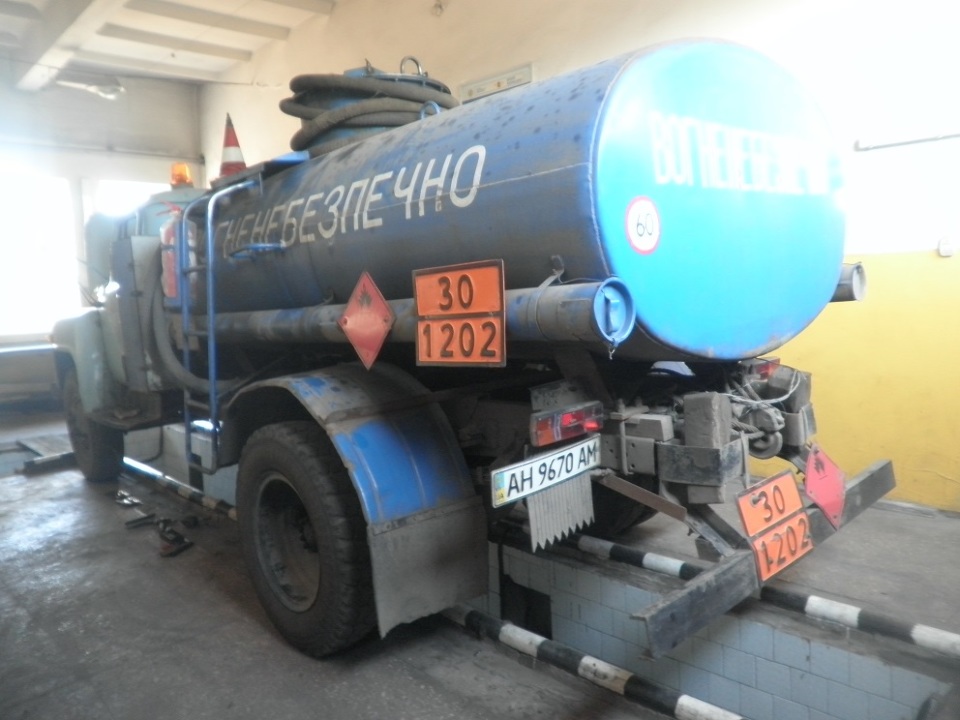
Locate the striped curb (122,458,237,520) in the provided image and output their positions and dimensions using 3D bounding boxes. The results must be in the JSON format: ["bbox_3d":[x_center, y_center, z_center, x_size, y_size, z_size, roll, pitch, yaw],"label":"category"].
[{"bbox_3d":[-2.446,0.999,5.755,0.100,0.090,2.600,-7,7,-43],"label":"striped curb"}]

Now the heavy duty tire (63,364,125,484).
[{"bbox_3d":[-3.146,0.505,5.882,0.240,0.950,0.950,-7,7,-42],"label":"heavy duty tire"}]

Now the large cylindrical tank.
[{"bbox_3d":[0.029,-0.582,3.434,1.687,1.083,2.720,-7,7,-42],"label":"large cylindrical tank"}]

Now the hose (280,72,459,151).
[{"bbox_3d":[-0.590,-1.268,3.989,0.930,0.420,0.930,-3,5,0],"label":"hose"}]

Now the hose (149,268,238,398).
[{"bbox_3d":[-1.645,-0.200,4.154,0.170,0.780,1.120,-7,7,-42],"label":"hose"}]

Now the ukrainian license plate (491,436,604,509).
[{"bbox_3d":[0.232,0.354,2.363,0.525,0.117,0.018,-12,12,-42],"label":"ukrainian license plate"}]

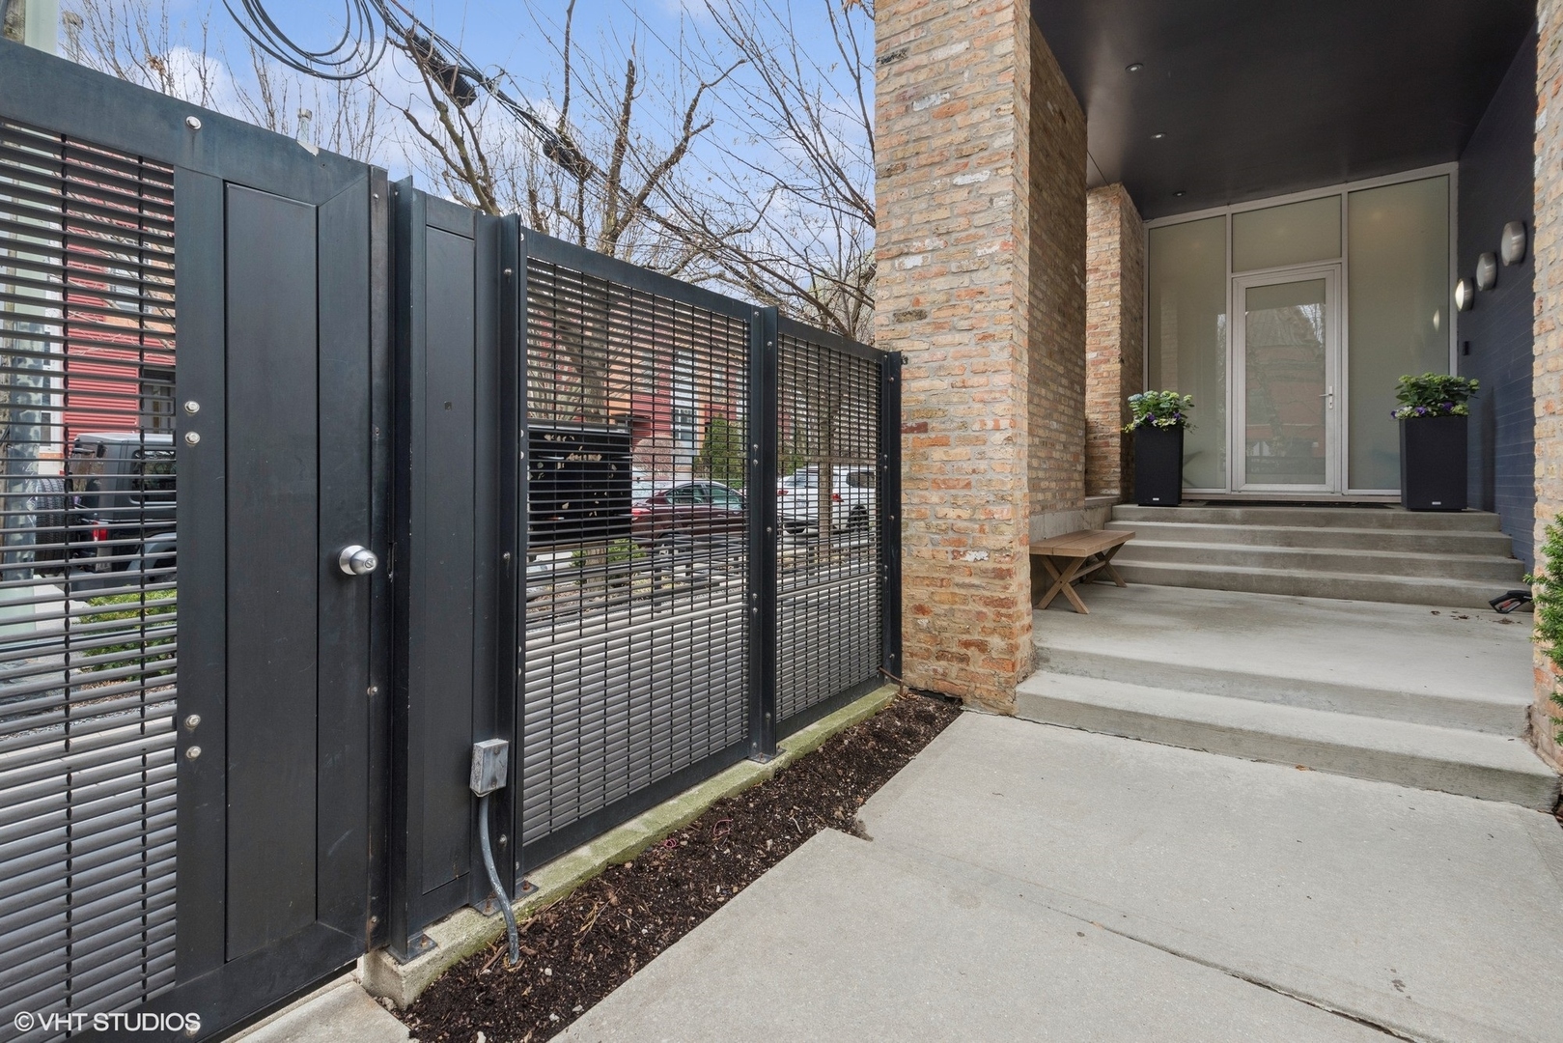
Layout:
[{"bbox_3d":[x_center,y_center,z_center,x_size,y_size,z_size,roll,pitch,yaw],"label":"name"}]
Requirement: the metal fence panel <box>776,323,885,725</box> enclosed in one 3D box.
[{"bbox_3d":[0.268,0.006,3.431,0.050,1.800,1.020,2,3,35],"label":"metal fence panel"}]

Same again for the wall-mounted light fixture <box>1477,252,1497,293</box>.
[{"bbox_3d":[5.465,-1.934,5.382,0.100,0.270,0.240,2,3,35],"label":"wall-mounted light fixture"}]

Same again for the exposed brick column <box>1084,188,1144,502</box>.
[{"bbox_3d":[3.716,-1.899,7.868,0.460,3.220,1.450,1,2,35],"label":"exposed brick column"}]

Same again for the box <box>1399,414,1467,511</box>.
[{"bbox_3d":[5.416,-0.475,5.782,0.380,0.765,0.380,1,2,35],"label":"box"}]

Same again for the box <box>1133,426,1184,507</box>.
[{"bbox_3d":[3.732,-0.538,6.858,0.380,0.765,0.380,1,2,35],"label":"box"}]

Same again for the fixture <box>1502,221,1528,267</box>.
[{"bbox_3d":[5.049,-1.921,4.794,0.100,0.270,0.240,2,3,35],"label":"fixture"}]

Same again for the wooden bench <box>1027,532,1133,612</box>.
[{"bbox_3d":[2.267,0.343,5.160,0.390,0.437,1.920,1,2,35],"label":"wooden bench"}]

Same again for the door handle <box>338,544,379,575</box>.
[{"bbox_3d":[-0.910,0.087,1.513,0.066,0.067,0.067,1,2,35],"label":"door handle"}]

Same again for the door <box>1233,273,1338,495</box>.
[{"bbox_3d":[5.167,-1.440,7.124,0.840,2.200,0.070,2,3,35],"label":"door"}]

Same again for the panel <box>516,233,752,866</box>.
[{"bbox_3d":[-0.397,0.053,2.281,0.050,1.730,1.060,1,2,35],"label":"panel"}]

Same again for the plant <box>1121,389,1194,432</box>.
[{"bbox_3d":[3.729,-1.085,6.859,0.580,0.400,0.500,1,2,35],"label":"plant"}]

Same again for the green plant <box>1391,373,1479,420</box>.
[{"bbox_3d":[5.340,-1.025,5.690,0.490,0.340,0.470,2,3,35],"label":"green plant"}]

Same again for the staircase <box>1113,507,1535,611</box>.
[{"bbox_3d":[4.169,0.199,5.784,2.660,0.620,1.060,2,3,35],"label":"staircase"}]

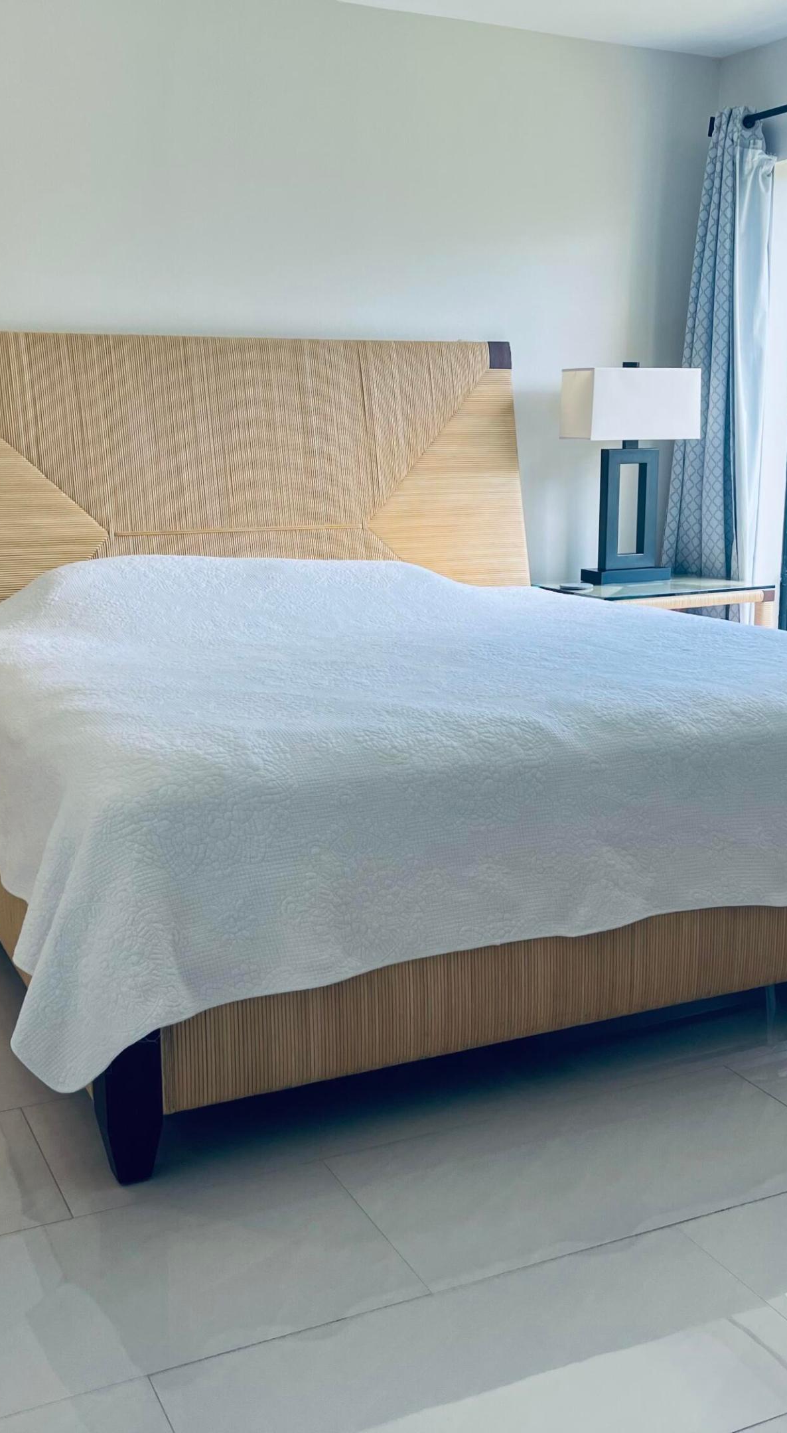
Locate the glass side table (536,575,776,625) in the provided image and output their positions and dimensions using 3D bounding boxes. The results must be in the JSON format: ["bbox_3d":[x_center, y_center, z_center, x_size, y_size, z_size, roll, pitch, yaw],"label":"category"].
[{"bbox_3d":[0.894,-0.130,4.932,0.695,0.638,0.475,-5,13,-25],"label":"glass side table"}]

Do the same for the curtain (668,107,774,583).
[{"bbox_3d":[1.134,-0.967,5.077,0.210,2.160,0.390,-5,13,-25],"label":"curtain"}]

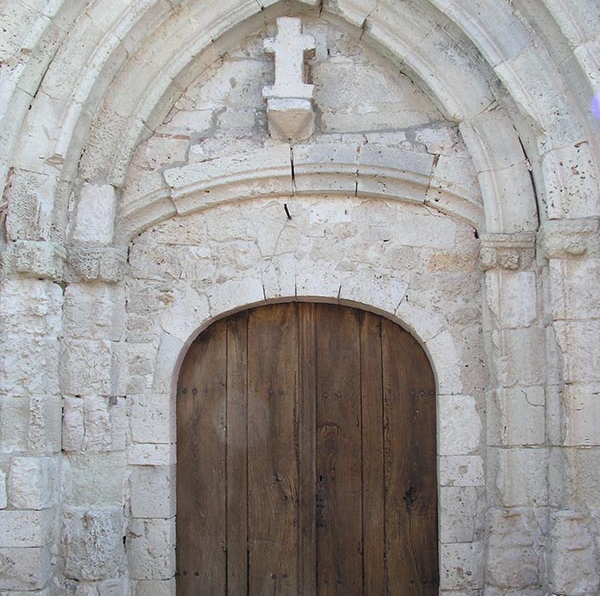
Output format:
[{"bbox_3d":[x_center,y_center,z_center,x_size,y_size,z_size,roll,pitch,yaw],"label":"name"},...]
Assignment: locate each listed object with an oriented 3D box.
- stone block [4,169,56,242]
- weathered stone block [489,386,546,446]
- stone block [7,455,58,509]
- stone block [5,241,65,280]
[{"bbox_3d":[-1.564,-0.516,4.908,0.235,0.421,0.280,-1,-6,4],"label":"stone block"},{"bbox_3d":[1.283,0.698,4.940,0.271,0.341,0.330,-1,-6,4],"label":"weathered stone block"},{"bbox_3d":[-1.666,1.161,5.301,0.246,0.320,0.300,-1,-9,5],"label":"stone block"},{"bbox_3d":[-1.530,-0.201,4.851,0.290,0.206,0.300,-1,-6,4],"label":"stone block"}]

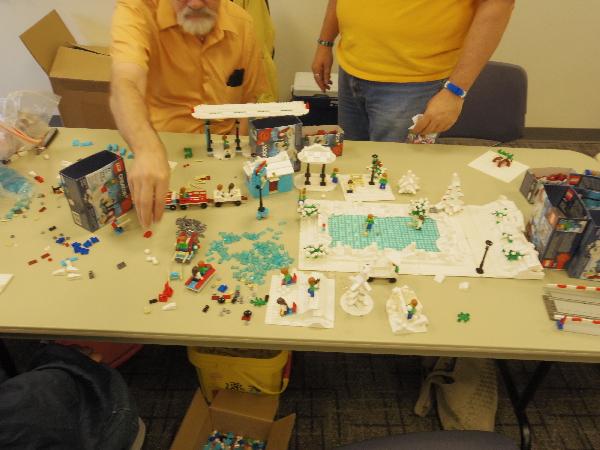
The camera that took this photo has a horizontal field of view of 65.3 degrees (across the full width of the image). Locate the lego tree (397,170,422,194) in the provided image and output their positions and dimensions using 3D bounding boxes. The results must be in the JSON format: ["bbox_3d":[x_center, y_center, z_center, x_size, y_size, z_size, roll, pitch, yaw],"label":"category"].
[{"bbox_3d":[0.284,-0.119,1.230,0.060,0.055,0.060,2,38,-1],"label":"lego tree"}]

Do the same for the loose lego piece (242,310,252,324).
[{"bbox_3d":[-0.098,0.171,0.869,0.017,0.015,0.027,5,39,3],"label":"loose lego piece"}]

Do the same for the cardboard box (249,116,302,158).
[{"bbox_3d":[-0.063,-0.206,1.240,0.118,0.141,0.056,-13,41,-18],"label":"cardboard box"}]

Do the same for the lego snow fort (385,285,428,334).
[{"bbox_3d":[0.203,0.159,0.876,0.068,0.045,0.076,0,38,-3],"label":"lego snow fort"}]

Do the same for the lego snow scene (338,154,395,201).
[{"bbox_3d":[0.175,-0.130,1.202,0.128,0.086,0.126,-2,39,-6],"label":"lego snow scene"}]

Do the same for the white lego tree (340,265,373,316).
[{"bbox_3d":[0.114,0.111,0.884,0.065,0.105,0.065,2,38,-1],"label":"white lego tree"}]

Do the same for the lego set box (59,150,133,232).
[{"bbox_3d":[-0.452,-0.075,1.056,0.057,0.140,0.116,25,44,25],"label":"lego set box"}]

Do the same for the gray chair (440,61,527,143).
[{"bbox_3d":[0.640,-0.161,1.875,0.490,0.830,0.540,5,38,3],"label":"gray chair"}]

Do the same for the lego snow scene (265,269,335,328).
[{"bbox_3d":[0.005,0.124,0.896,0.130,0.060,0.130,4,39,1],"label":"lego snow scene"}]

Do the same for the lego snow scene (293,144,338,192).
[{"bbox_3d":[0.046,-0.154,1.206,0.118,0.110,0.086,2,39,-1],"label":"lego snow scene"}]

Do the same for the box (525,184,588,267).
[{"bbox_3d":[0.557,0.004,1.018,0.062,0.140,0.122,5,38,4],"label":"box"}]

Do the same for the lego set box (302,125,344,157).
[{"bbox_3d":[0.061,-0.240,1.345,0.115,0.070,0.056,-4,39,-8],"label":"lego set box"}]

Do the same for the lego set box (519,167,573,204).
[{"bbox_3d":[0.657,-0.100,1.216,0.122,0.068,0.064,0,38,-3],"label":"lego set box"}]

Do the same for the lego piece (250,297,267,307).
[{"bbox_3d":[-0.080,0.147,0.907,0.033,0.006,0.025,2,38,-1],"label":"lego piece"}]

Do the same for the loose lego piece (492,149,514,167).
[{"bbox_3d":[0.582,-0.190,1.340,0.057,0.030,0.054,-25,46,-30],"label":"loose lego piece"}]

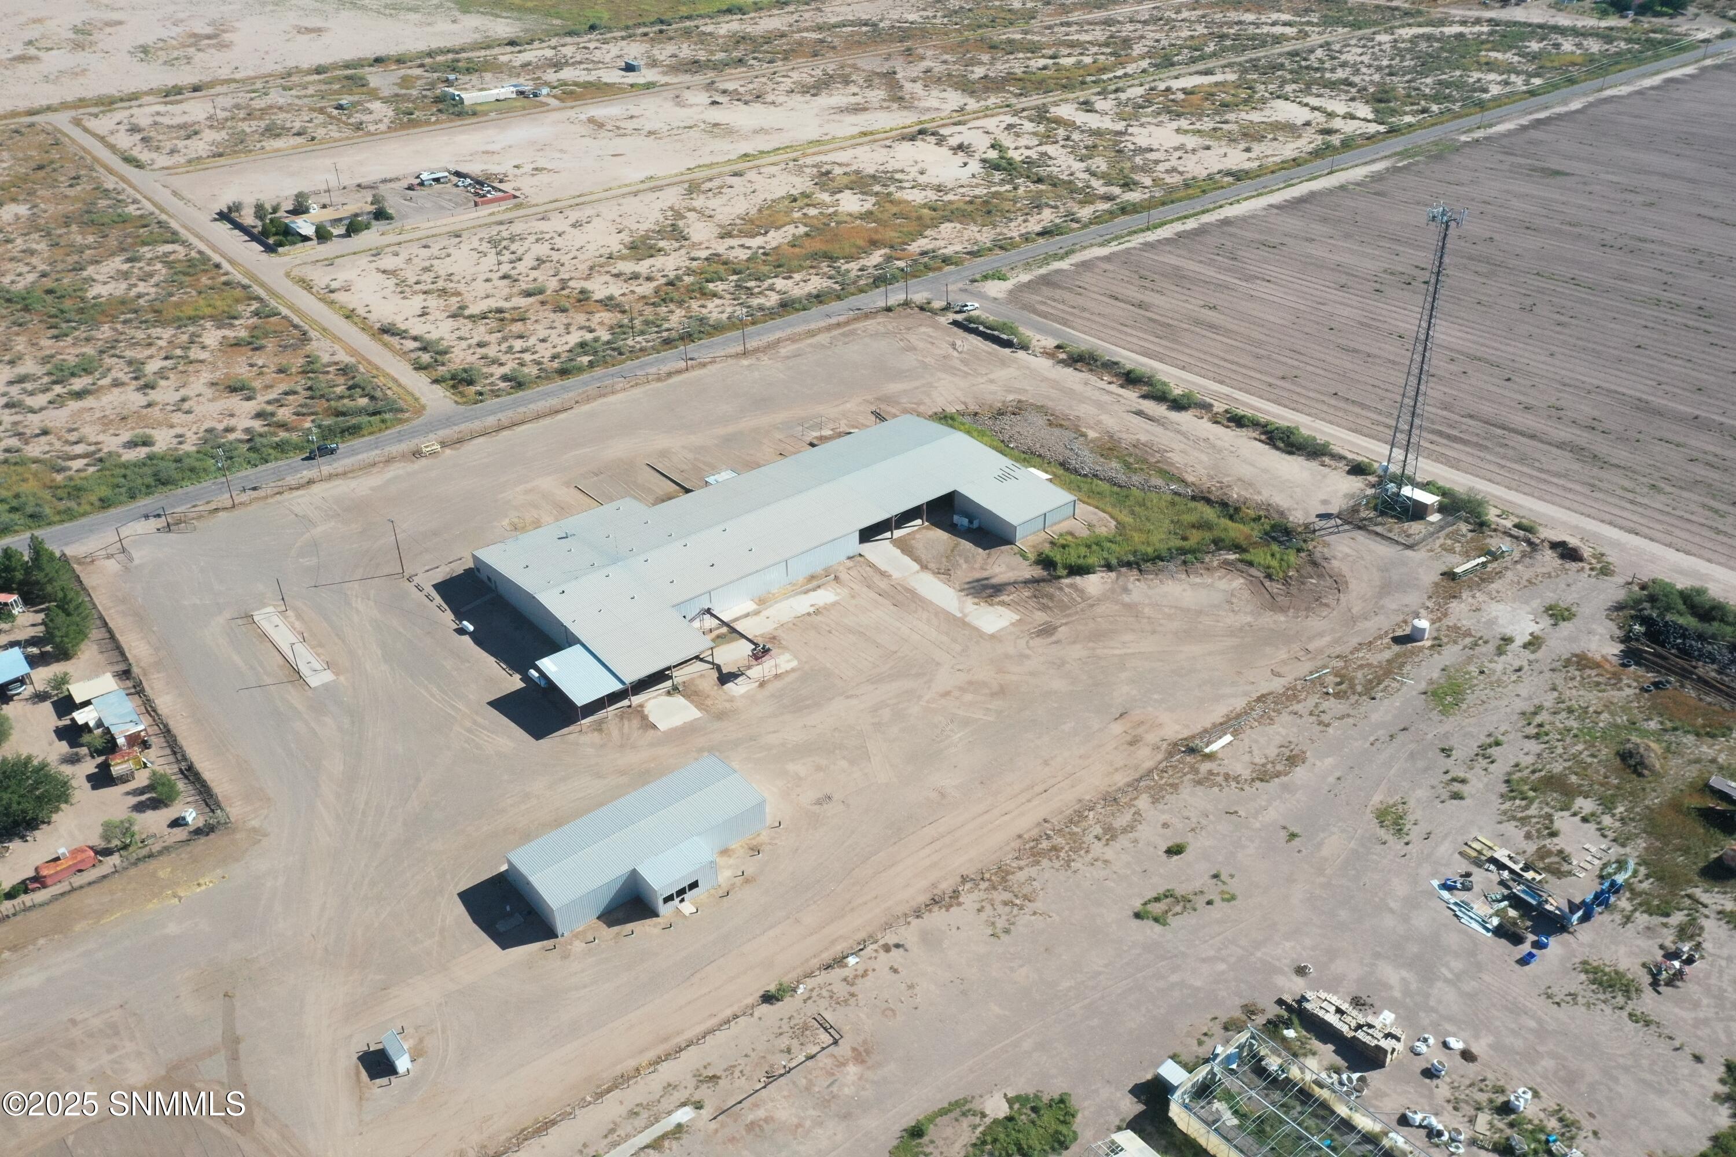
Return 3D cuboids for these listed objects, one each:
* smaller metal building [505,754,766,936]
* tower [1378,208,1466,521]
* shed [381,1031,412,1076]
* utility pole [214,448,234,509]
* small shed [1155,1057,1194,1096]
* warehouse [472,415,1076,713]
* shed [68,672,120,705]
[{"bbox_3d":[-27.201,33.988,169.052,30.500,5.200,17.150,-24,35,-33],"label":"smaller metal building"},{"bbox_3d":[96.181,-36.292,234.935,6.600,55.600,6.600,-24,35,-33],"label":"tower"},{"bbox_3d":[-50.122,50.547,143.683,1.450,2.350,3.750,-24,35,-33],"label":"shed"},{"bbox_3d":[-126.829,-19.476,266.599,0.900,12.300,2.600,-24,35,-33],"label":"utility pole"},{"bbox_3d":[30.847,50.853,136.902,2.050,2.300,2.600,-24,35,-33],"label":"small shed"},{"bbox_3d":[-16.924,-7.918,242.985,101.500,6.600,58.300,-24,35,-33],"label":"warehouse"},{"bbox_3d":[-119.063,17.919,208.291,5.900,2.400,6.400,-24,35,-33],"label":"shed"}]

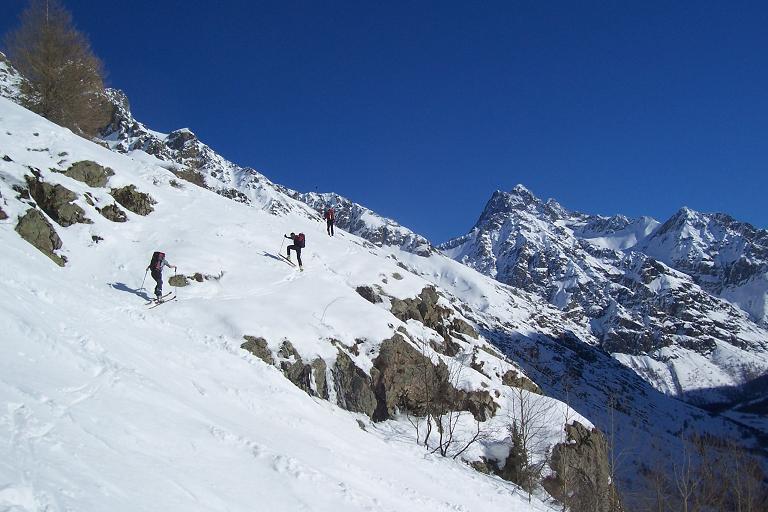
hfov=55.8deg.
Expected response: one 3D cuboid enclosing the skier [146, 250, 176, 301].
[{"bbox_3d":[-7.523,0.692,24.500,0.720,1.720,0.780,-3,-5,38],"label":"skier"}]

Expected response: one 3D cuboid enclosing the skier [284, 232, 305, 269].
[{"bbox_3d":[-3.935,-0.199,32.000,0.800,1.650,0.600,-2,-4,22],"label":"skier"}]

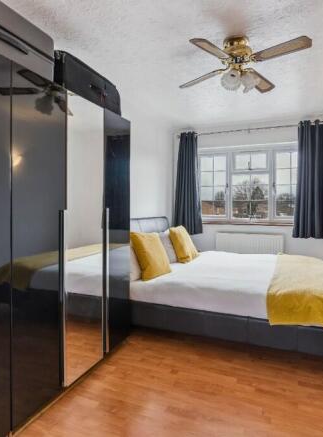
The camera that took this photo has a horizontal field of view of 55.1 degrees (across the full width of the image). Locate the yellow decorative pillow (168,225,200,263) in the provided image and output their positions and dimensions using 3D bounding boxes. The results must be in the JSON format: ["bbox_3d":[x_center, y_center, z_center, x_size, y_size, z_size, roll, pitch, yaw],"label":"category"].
[{"bbox_3d":[0.265,0.296,3.773,0.150,0.430,0.430,-27,-12,29],"label":"yellow decorative pillow"}]

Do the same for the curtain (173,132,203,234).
[{"bbox_3d":[0.414,-0.561,4.976,0.450,1.580,0.140,1,3,23],"label":"curtain"}]

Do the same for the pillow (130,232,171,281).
[{"bbox_3d":[-0.083,0.329,2.889,0.150,0.430,0.430,-24,-11,32],"label":"pillow"}]

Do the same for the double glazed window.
[{"bbox_3d":[1.338,-0.515,4.777,1.600,1.170,0.120,1,3,23],"label":"double glazed window"}]

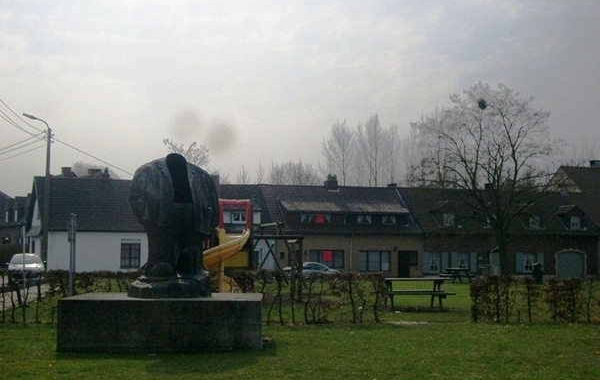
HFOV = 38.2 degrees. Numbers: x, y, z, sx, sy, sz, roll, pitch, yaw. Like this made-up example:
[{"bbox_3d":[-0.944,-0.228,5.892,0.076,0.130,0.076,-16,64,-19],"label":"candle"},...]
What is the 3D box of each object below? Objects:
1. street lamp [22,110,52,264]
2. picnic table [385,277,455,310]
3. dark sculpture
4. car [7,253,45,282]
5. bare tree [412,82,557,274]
[{"bbox_3d":[-13.646,0.362,44.800,1.500,8.700,0.350,2,-4,-20],"label":"street lamp"},{"bbox_3d":[3.008,2.645,22.000,1.700,0.760,1.500,1,-4,-2],"label":"picnic table"},{"bbox_3d":[-2.022,0.565,13.800,1.450,2.270,1.200,1,-4,-15],"label":"dark sculpture"},{"bbox_3d":[-13.348,3.865,42.300,1.720,1.470,4.100,2,-4,-20],"label":"car"},{"bbox_3d":[10.112,-0.411,47.500,8.000,11.100,7.600,0,-4,0],"label":"bare tree"}]

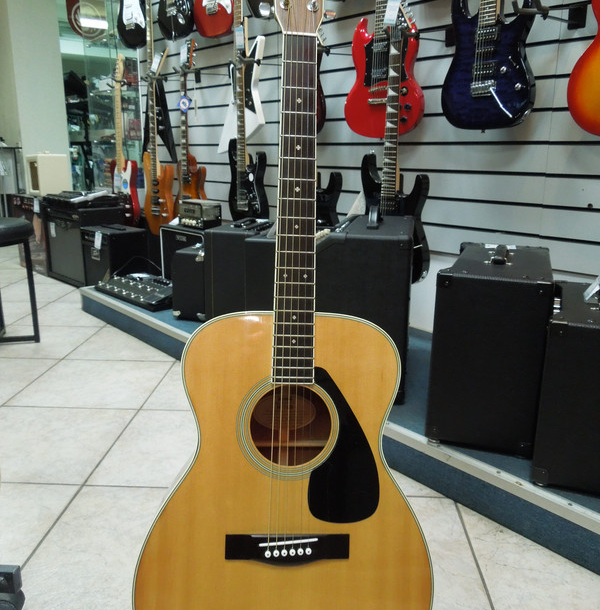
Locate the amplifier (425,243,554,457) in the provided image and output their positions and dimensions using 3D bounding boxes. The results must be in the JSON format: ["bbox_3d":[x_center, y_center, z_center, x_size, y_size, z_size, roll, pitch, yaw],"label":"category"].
[{"bbox_3d":[0.525,0.090,1.573,0.254,0.434,0.507,6,16,20],"label":"amplifier"}]

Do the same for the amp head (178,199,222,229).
[{"bbox_3d":[-0.485,-0.452,2.867,0.125,0.117,0.210,-12,19,-39],"label":"amp head"}]

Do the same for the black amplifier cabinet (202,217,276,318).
[{"bbox_3d":[-0.229,-0.139,2.494,0.235,0.395,0.410,3,15,9],"label":"black amplifier cabinet"}]

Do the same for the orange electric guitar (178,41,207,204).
[{"bbox_3d":[-0.556,-0.805,2.922,0.330,0.978,0.085,17,22,41],"label":"orange electric guitar"}]

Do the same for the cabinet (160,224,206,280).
[{"bbox_3d":[-0.481,-0.209,2.848,0.220,0.346,0.366,-14,21,-43],"label":"cabinet"}]

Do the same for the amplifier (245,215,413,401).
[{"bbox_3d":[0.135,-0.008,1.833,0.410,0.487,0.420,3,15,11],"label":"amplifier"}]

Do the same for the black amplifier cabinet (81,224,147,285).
[{"bbox_3d":[-1.123,-0.282,3.522,0.238,0.358,0.362,-14,21,-42],"label":"black amplifier cabinet"}]

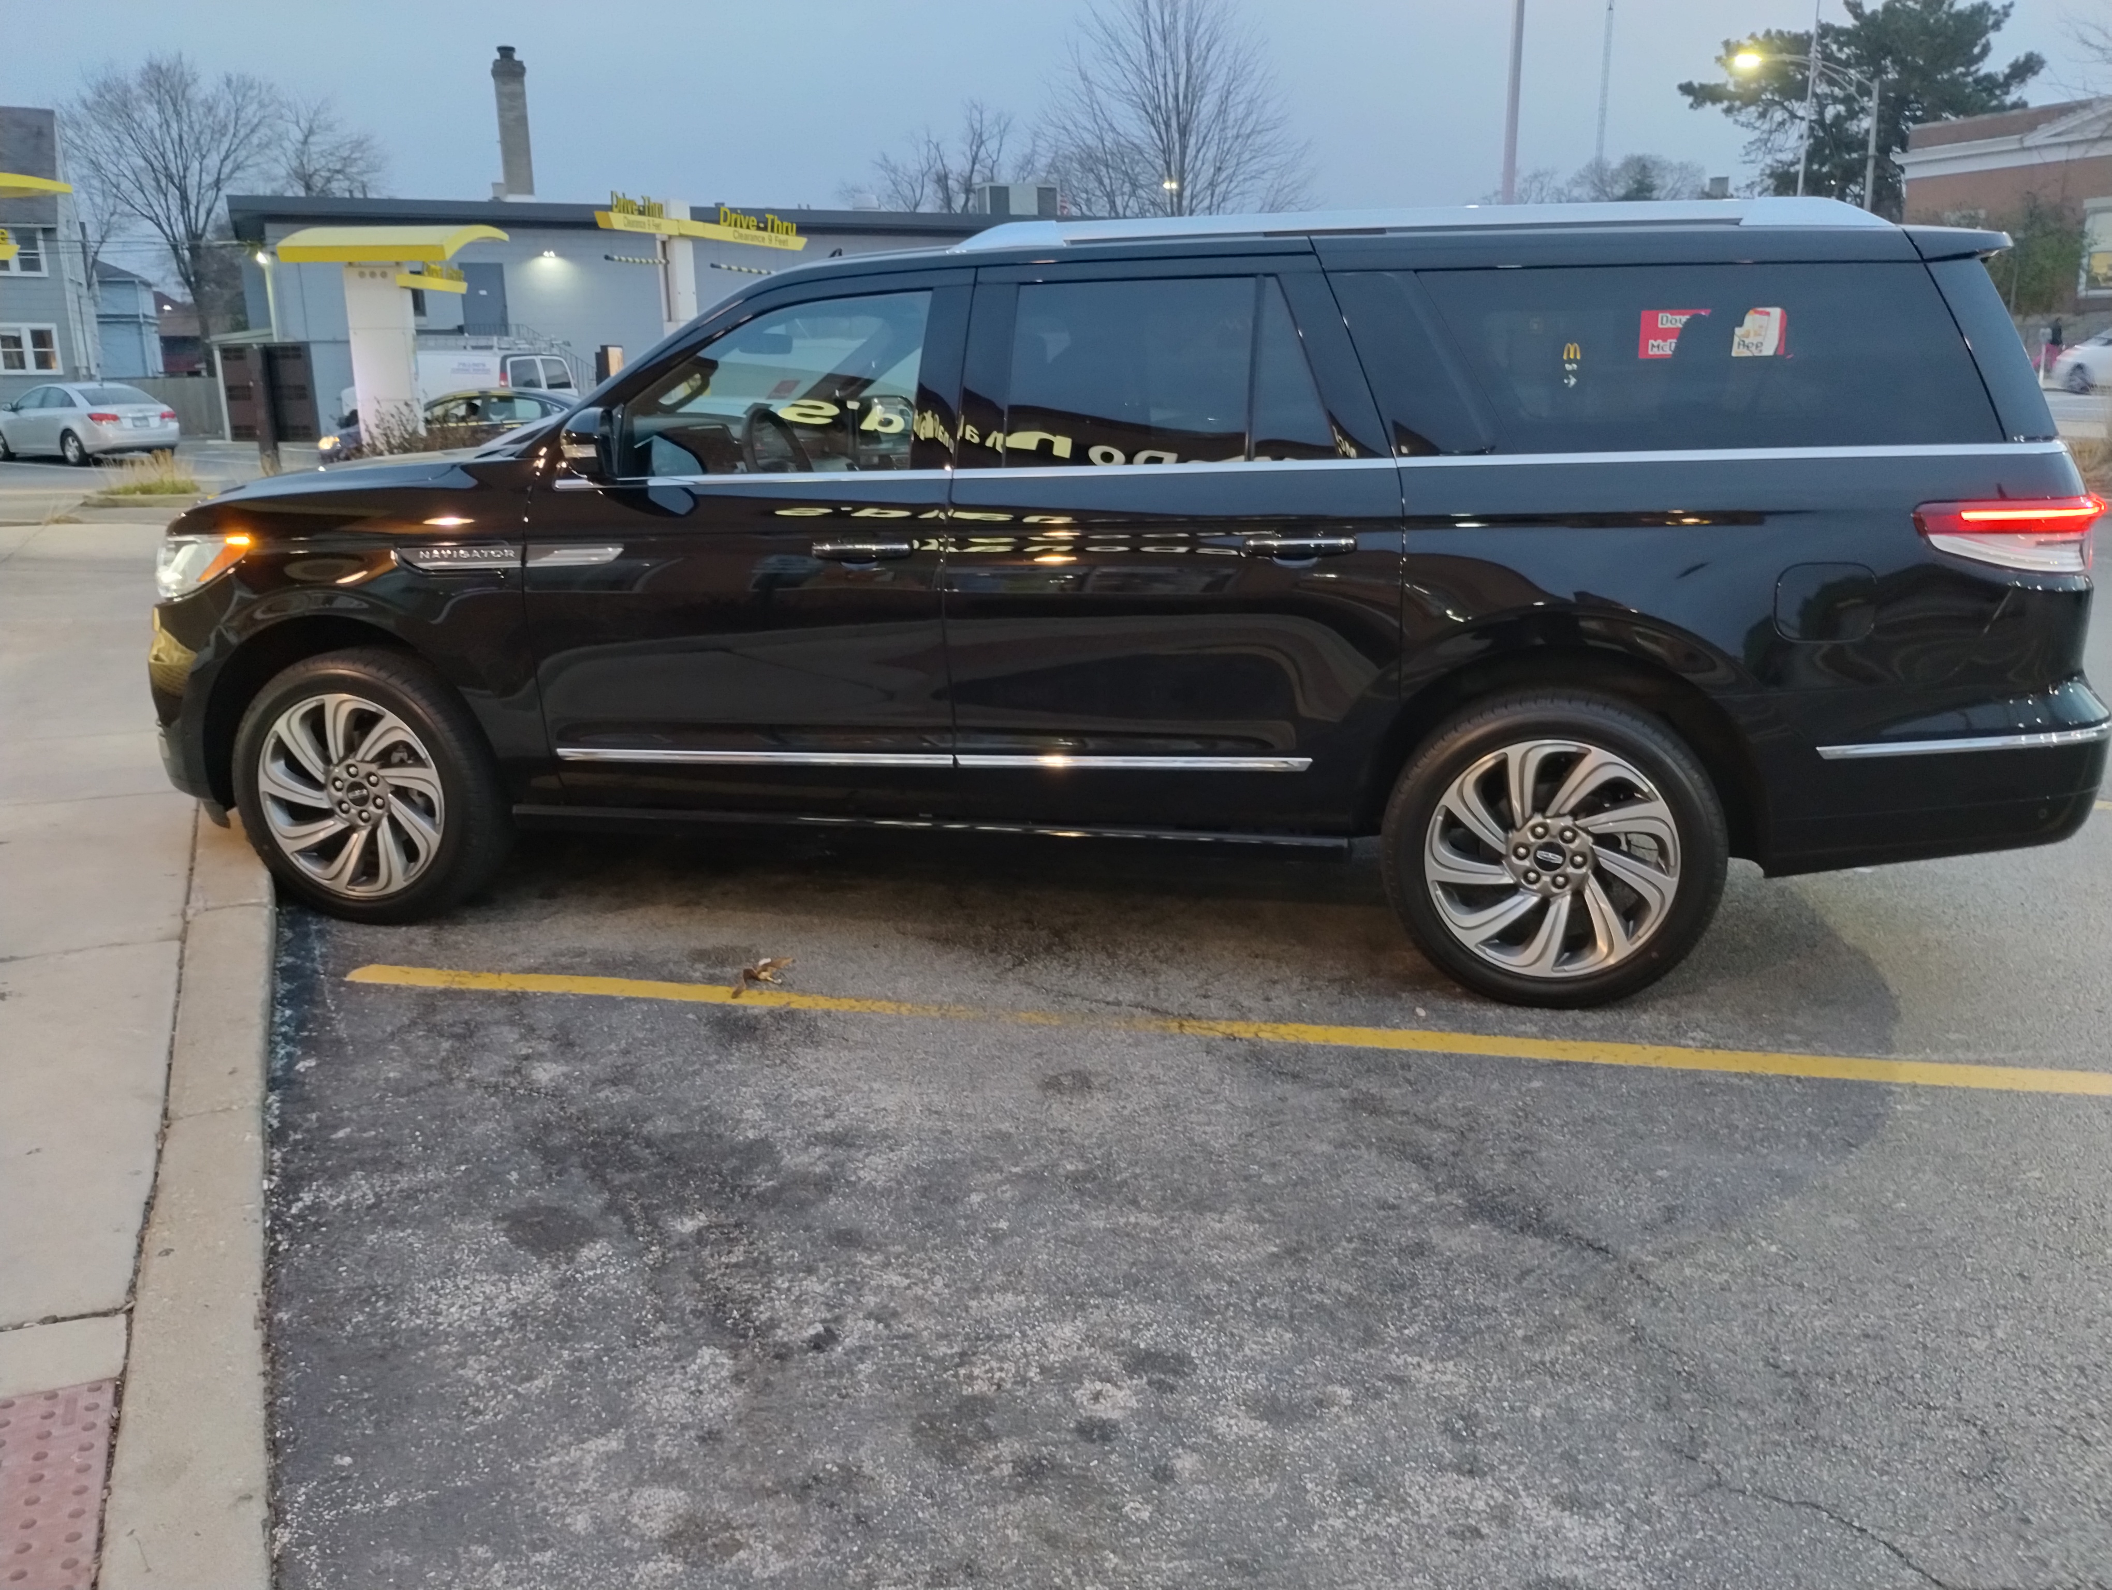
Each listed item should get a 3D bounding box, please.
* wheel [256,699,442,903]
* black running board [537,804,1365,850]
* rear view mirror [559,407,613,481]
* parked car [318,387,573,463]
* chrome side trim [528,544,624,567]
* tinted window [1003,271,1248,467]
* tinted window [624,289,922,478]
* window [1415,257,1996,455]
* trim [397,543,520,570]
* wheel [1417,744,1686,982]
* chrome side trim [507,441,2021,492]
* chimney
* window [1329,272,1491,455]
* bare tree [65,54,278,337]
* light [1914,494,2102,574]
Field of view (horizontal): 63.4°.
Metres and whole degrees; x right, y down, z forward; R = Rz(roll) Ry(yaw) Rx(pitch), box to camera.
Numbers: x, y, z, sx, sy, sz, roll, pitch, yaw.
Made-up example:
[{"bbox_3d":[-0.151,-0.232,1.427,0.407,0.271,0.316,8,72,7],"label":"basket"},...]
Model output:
[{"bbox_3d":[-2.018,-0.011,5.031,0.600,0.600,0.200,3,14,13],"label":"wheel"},{"bbox_3d":[-0.390,0.086,4.622,2.346,0.042,0.070,3,15,13],"label":"black running board"},{"bbox_3d":[-1.197,-0.913,4.440,0.150,0.200,0.240,1,13,5],"label":"rear view mirror"},{"bbox_3d":[-8.909,-5.628,26.916,4.800,1.470,1.840,-4,14,-15],"label":"parked car"},{"bbox_3d":[-1.285,-0.641,4.585,0.282,0.058,0.025,3,15,13],"label":"chrome side trim"},{"bbox_3d":[0.178,-1.041,4.209,0.604,0.454,0.040,3,1,13],"label":"tinted window"},{"bbox_3d":[-0.749,-1.080,4.504,0.860,0.490,0.050,3,-1,13],"label":"tinted window"},{"bbox_3d":[1.476,-1.001,3.919,1.286,0.427,0.050,3,0,13],"label":"window"},{"bbox_3d":[-1.629,-0.646,4.667,0.383,0.063,0.025,3,15,13],"label":"trim"},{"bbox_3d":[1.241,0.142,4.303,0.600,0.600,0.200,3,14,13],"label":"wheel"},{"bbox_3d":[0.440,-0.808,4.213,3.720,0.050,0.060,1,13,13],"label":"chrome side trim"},{"bbox_3d":[-15.140,-18.785,47.908,0.980,4.050,0.980,-5,14,-19],"label":"chimney"},{"bbox_3d":[0.837,-1.022,4.053,0.396,0.438,0.040,3,0,13],"label":"window"},{"bbox_3d":[-30.298,-19.188,58.976,7.268,11.838,7.268,-8,16,-25],"label":"bare tree"},{"bbox_3d":[2.138,-0.594,3.859,0.416,0.167,0.180,3,15,13],"label":"light"}]

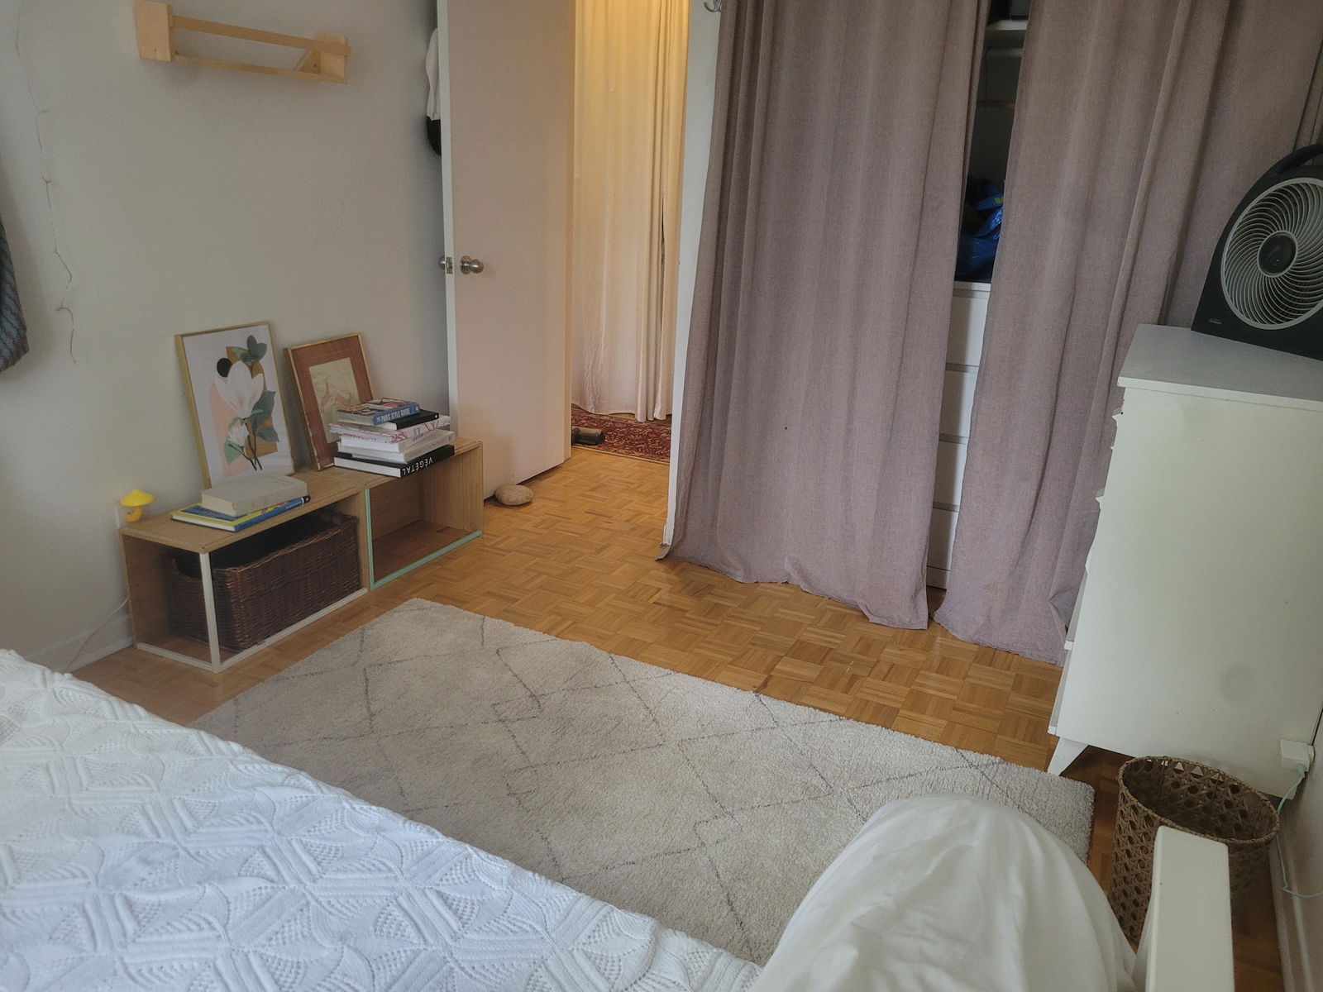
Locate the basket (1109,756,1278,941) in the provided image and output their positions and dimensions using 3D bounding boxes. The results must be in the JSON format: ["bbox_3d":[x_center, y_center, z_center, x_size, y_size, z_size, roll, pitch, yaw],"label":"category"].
[{"bbox_3d":[0.956,0.675,1.831,0.258,0.280,0.258,11,20,24],"label":"basket"}]

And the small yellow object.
[{"bbox_3d":[-1.384,0.027,2.627,0.092,0.092,0.092,11,20,24],"label":"small yellow object"}]

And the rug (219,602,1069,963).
[{"bbox_3d":[-0.178,0.678,2.085,1.945,0.020,1.330,11,20,24],"label":"rug"}]

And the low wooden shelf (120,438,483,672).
[{"bbox_3d":[-1.034,0.115,3.111,0.298,0.345,1.195,11,20,23],"label":"low wooden shelf"}]

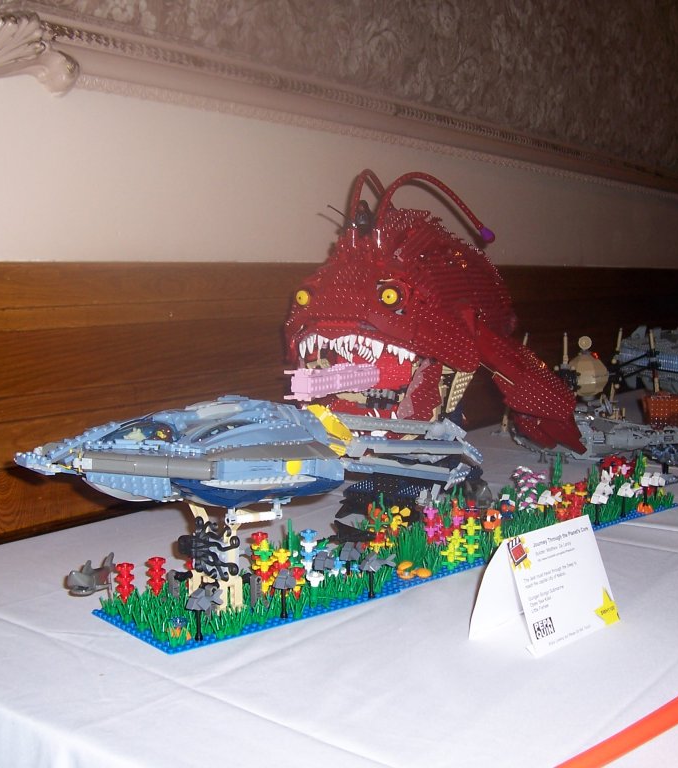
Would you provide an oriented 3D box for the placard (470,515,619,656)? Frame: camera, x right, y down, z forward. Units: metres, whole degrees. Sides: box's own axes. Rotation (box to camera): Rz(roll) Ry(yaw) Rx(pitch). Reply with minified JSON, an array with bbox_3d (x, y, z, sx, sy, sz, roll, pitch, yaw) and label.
[{"bbox_3d":[0.179,0.166,0.857,0.124,0.089,0.066,-6,10,-45],"label":"placard"}]

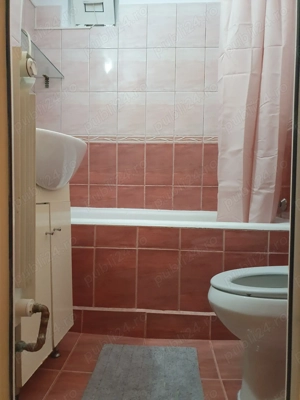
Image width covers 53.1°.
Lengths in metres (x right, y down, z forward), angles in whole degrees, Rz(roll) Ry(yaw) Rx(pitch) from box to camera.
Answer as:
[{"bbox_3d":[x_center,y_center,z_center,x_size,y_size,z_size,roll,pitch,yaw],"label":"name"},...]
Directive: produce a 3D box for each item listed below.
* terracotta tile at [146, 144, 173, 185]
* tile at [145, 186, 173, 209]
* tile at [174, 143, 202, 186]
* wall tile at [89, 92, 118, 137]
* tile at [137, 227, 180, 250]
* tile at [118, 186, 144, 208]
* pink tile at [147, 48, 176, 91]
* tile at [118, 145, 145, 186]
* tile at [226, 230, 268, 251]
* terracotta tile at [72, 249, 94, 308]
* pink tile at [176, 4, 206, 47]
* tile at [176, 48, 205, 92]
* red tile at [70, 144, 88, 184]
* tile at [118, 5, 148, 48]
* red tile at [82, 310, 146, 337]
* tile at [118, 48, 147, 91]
[{"bbox_3d":[0.068,-0.246,2.121,0.200,0.297,0.015,1,3,4],"label":"terracotta tile"},{"bbox_3d":[0.064,-0.015,2.131,0.200,0.164,0.015,1,3,4],"label":"tile"},{"bbox_3d":[0.269,-0.241,2.108,0.200,0.297,0.015,1,3,4],"label":"tile"},{"bbox_3d":[-0.332,-0.615,2.135,0.200,0.300,0.015,1,1,3],"label":"wall tile"},{"bbox_3d":[0.043,0.181,1.410,0.200,0.103,0.015,1,3,4],"label":"tile"},{"bbox_3d":[-0.136,-0.019,2.143,0.200,0.164,0.015,1,3,4],"label":"tile"},{"bbox_3d":[0.077,-0.910,2.102,0.200,0.301,0.012,1,2,3],"label":"pink tile"},{"bbox_3d":[-0.132,-0.250,2.133,0.200,0.297,0.015,1,3,4],"label":"tile"},{"bbox_3d":[0.444,0.189,1.394,0.200,0.101,0.015,1,1,3],"label":"tile"},{"bbox_3d":[-0.366,0.367,1.446,0.200,0.282,0.015,1,1,3],"label":"terracotta tile"},{"bbox_3d":[0.284,-1.207,2.084,0.200,0.300,0.015,1,1,3],"label":"pink tile"},{"bbox_3d":[0.280,-0.906,2.090,0.200,0.301,0.012,1,2,3],"label":"tile"},{"bbox_3d":[-0.533,-0.258,2.158,0.200,0.297,0.015,1,3,4],"label":"red tile"},{"bbox_3d":[-0.119,-1.215,2.108,0.200,0.300,0.015,1,1,3],"label":"tile"},{"bbox_3d":[-0.172,0.587,1.434,0.300,0.115,0.015,1,1,3],"label":"red tile"},{"bbox_3d":[-0.125,-0.913,2.115,0.200,0.300,0.015,1,1,3],"label":"tile"}]

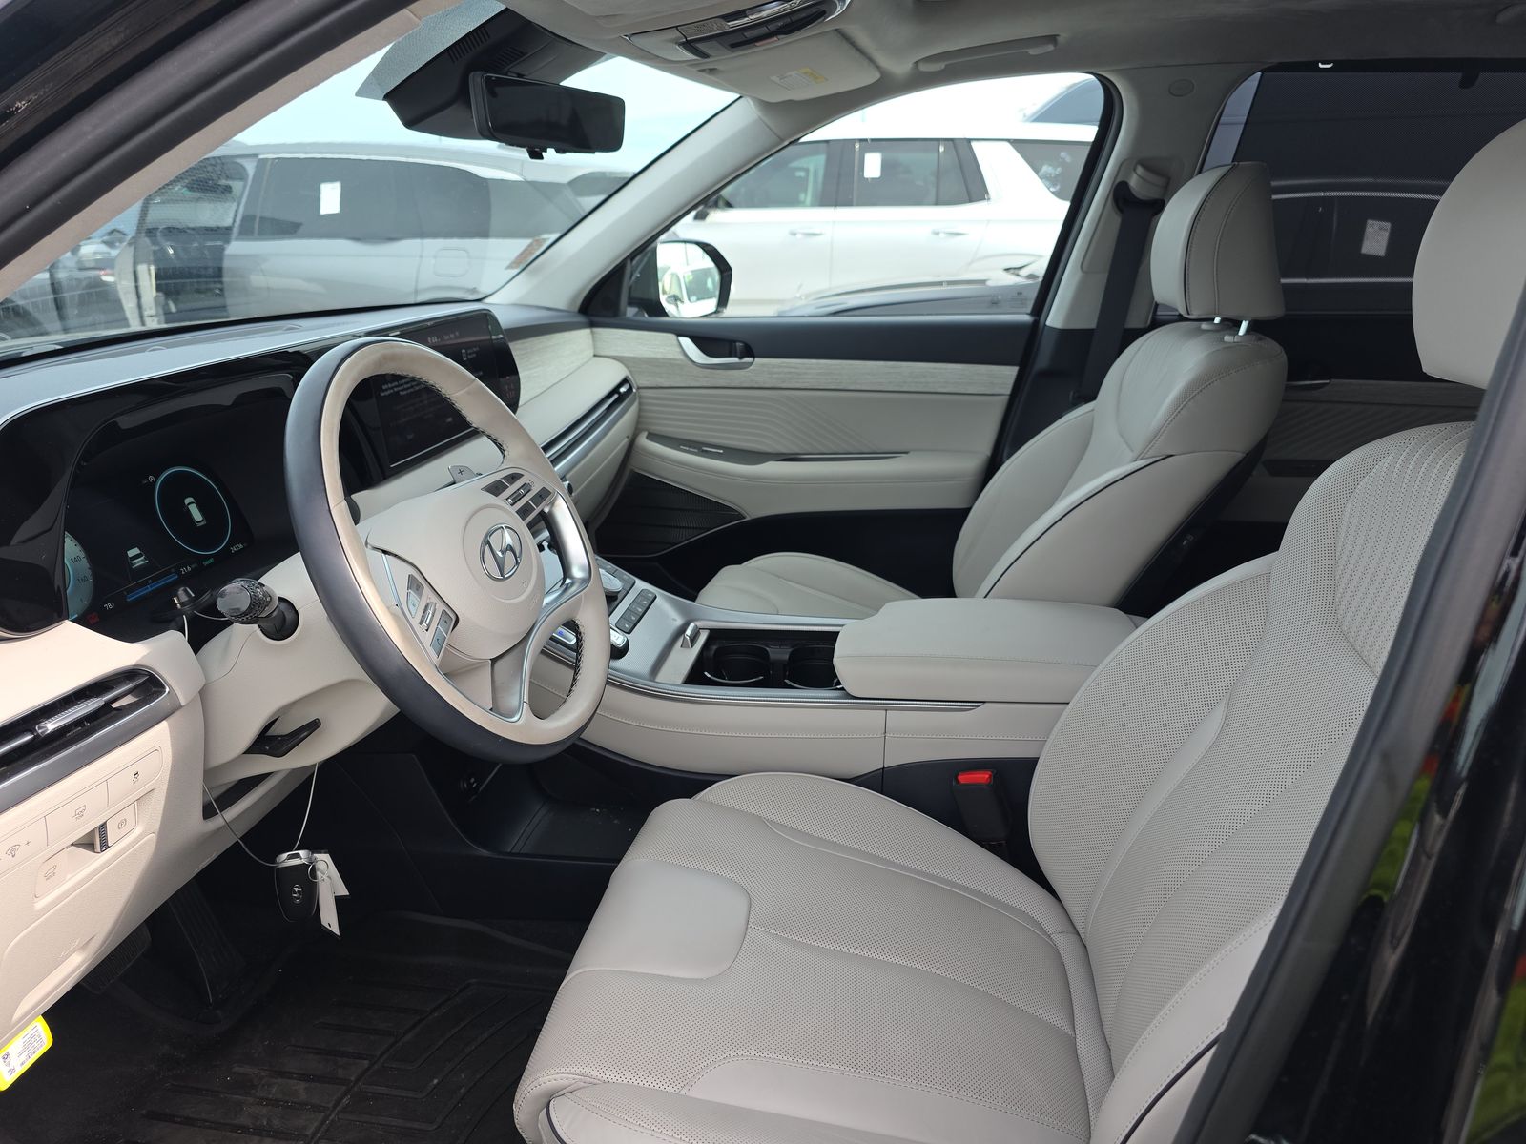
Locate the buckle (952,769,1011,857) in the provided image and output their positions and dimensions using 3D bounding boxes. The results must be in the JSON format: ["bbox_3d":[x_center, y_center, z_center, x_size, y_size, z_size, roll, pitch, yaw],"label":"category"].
[{"bbox_3d":[0.242,0.264,1.108,0.046,0.100,0.030,-15,17,15],"label":"buckle"}]

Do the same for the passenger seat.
[{"bbox_3d":[0.304,-0.120,1.566,0.860,0.950,0.540,3,21,9],"label":"passenger seat"}]

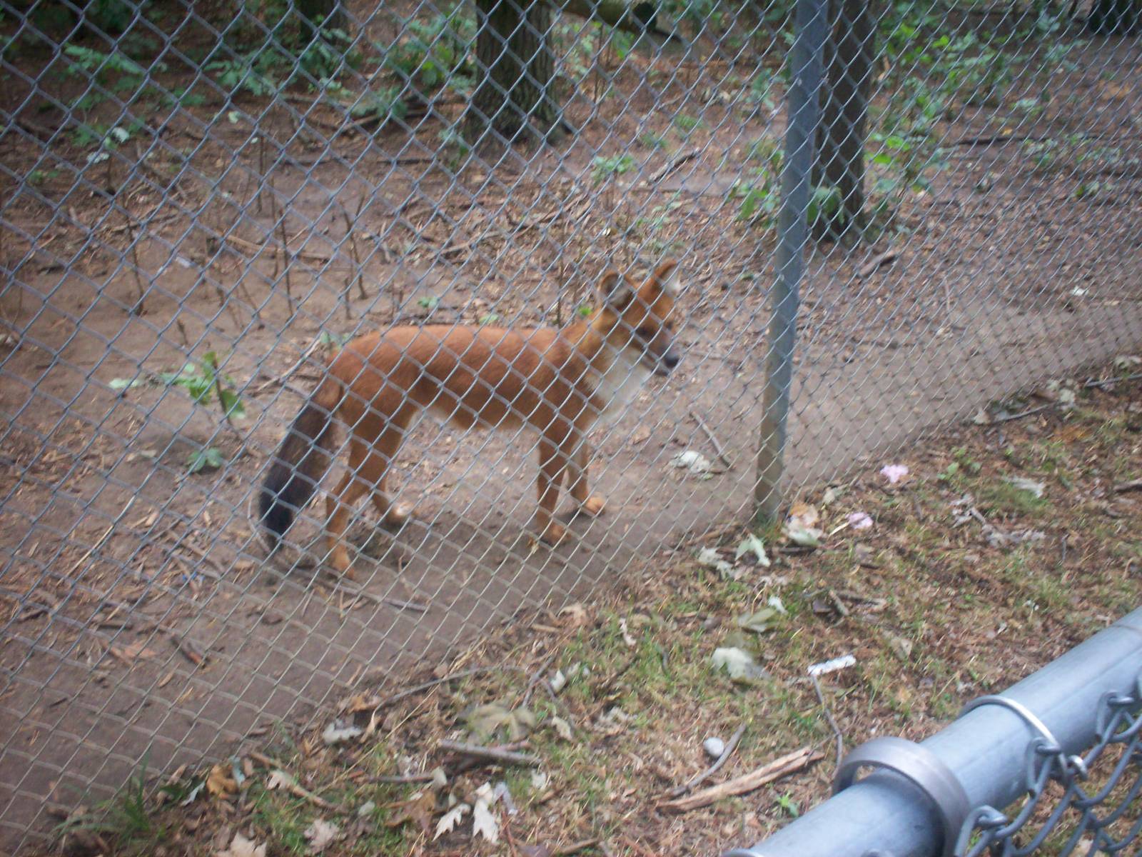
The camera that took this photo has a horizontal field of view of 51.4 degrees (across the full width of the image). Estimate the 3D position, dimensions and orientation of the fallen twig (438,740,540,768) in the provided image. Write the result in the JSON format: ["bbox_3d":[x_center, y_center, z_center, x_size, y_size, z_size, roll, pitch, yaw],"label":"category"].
[{"bbox_3d":[-0.144,0.569,2.075,0.184,0.018,0.018,8,27,15],"label":"fallen twig"}]

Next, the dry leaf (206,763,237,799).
[{"bbox_3d":[-0.597,0.601,2.032,0.056,0.025,0.062,1,26,0],"label":"dry leaf"}]

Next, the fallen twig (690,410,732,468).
[{"bbox_3d":[0.370,0.030,3.135,0.014,0.014,0.307,-5,27,-12],"label":"fallen twig"}]

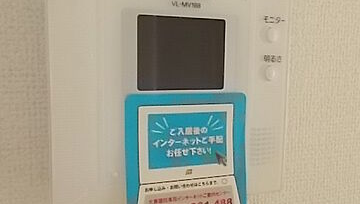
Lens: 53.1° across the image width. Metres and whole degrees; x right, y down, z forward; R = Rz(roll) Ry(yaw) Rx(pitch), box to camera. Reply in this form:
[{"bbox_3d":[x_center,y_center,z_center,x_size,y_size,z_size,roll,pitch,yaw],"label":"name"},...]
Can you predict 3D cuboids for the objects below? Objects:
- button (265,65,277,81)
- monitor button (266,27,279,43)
[{"bbox_3d":[0.060,-0.019,0.240,0.009,0.010,0.004,-1,6,-18],"label":"button"},{"bbox_3d":[0.061,-0.044,0.237,0.009,0.010,0.004,-1,6,-18],"label":"monitor button"}]

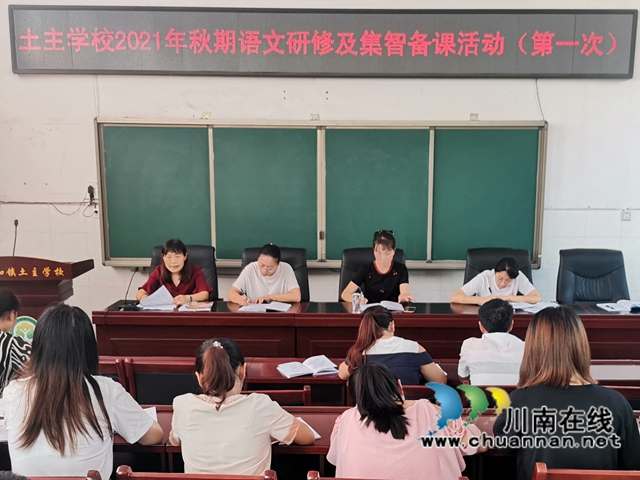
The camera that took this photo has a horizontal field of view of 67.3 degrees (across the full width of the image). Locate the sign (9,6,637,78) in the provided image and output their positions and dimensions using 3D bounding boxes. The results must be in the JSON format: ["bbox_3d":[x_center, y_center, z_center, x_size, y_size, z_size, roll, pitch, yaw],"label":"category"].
[{"bbox_3d":[0.039,-1.717,4.208,5.402,0.570,0.090,0,7,0],"label":"sign"}]

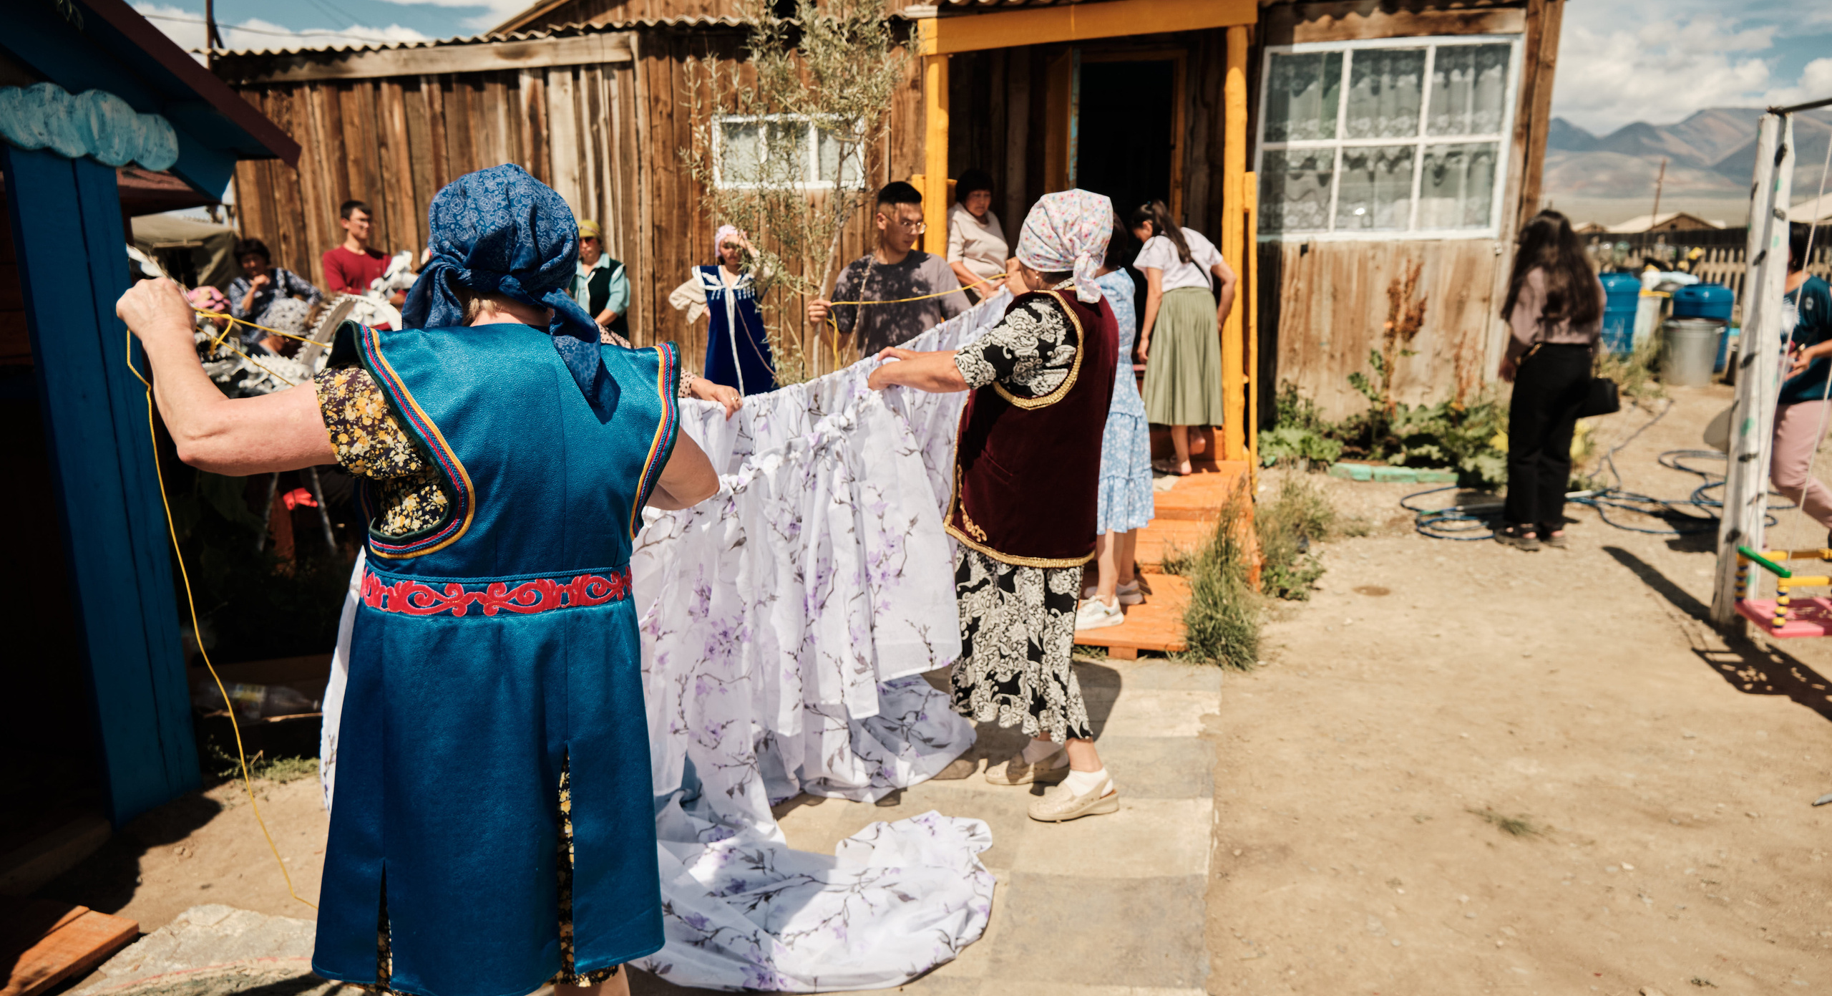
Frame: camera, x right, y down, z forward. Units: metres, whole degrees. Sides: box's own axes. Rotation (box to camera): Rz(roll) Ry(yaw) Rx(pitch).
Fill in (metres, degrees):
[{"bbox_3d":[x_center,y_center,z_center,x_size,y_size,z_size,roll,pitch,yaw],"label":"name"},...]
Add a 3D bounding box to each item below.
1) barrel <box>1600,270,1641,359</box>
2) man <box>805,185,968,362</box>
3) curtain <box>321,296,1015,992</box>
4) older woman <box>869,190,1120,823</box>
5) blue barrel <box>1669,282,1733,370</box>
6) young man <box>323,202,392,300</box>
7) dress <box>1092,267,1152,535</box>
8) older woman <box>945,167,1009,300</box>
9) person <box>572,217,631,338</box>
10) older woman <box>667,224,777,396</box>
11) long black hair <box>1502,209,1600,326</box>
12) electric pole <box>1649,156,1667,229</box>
[{"bbox_3d":[7.866,-2.071,13.271,0.580,0.950,0.580,0,13,0],"label":"barrel"},{"bbox_3d":[-0.092,-0.331,4.437,0.640,1.680,0.450,-3,13,-12],"label":"man"},{"bbox_3d":[-0.171,0.143,3.207,1.202,1.300,2.174,6,14,26],"label":"curtain"},{"bbox_3d":[0.223,0.034,3.012,0.640,1.600,0.500,0,13,2],"label":"older woman"},{"bbox_3d":[8.588,-1.862,12.806,0.580,0.940,0.580,0,13,0],"label":"blue barrel"},{"bbox_3d":[-3.643,-1.096,7.750,0.520,1.703,0.360,-9,15,-34],"label":"young man"},{"bbox_3d":[0.697,-0.339,4.300,0.380,1.000,0.460,-2,13,-8],"label":"dress"},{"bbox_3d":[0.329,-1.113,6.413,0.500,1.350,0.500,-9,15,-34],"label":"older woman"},{"bbox_3d":[-2.142,-1.039,7.763,0.520,1.587,0.360,-2,13,-8],"label":"person"},{"bbox_3d":[-1.242,-0.994,7.670,0.660,1.541,0.380,-2,13,-8],"label":"older woman"},{"bbox_3d":[2.975,-1.061,5.502,0.400,0.570,0.260,3,13,12],"label":"long black hair"},{"bbox_3d":[52.353,-20.550,82.497,0.220,6.524,0.220,0,13,0],"label":"electric pole"}]

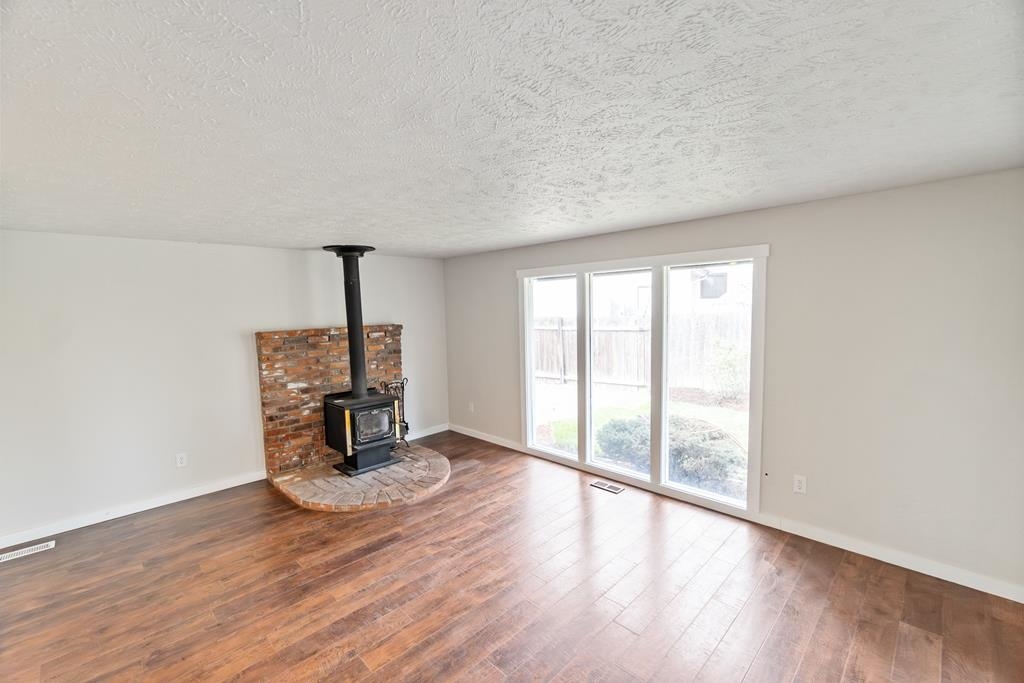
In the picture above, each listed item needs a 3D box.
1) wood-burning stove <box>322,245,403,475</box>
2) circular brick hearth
[{"bbox_3d":[-1.598,0.159,4.497,0.605,2.275,0.610,-6,7,-43],"label":"wood-burning stove"},{"bbox_3d":[-1.404,1.350,4.367,1.610,0.085,1.590,-6,7,-43],"label":"circular brick hearth"}]

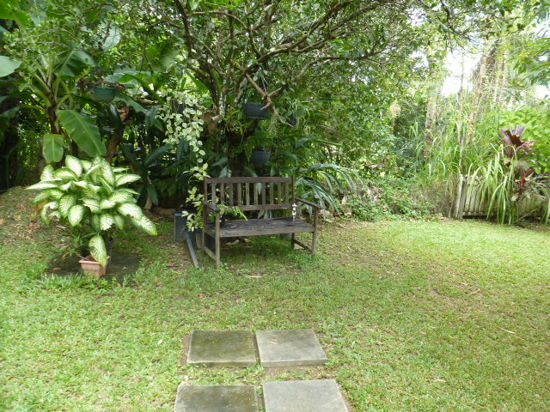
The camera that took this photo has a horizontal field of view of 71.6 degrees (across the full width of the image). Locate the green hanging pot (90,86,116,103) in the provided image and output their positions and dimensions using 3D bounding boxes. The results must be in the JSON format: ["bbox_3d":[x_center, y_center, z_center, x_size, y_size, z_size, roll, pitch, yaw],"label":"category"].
[{"bbox_3d":[-2.295,-1.485,5.100,0.340,0.210,0.340,2,9,0],"label":"green hanging pot"}]

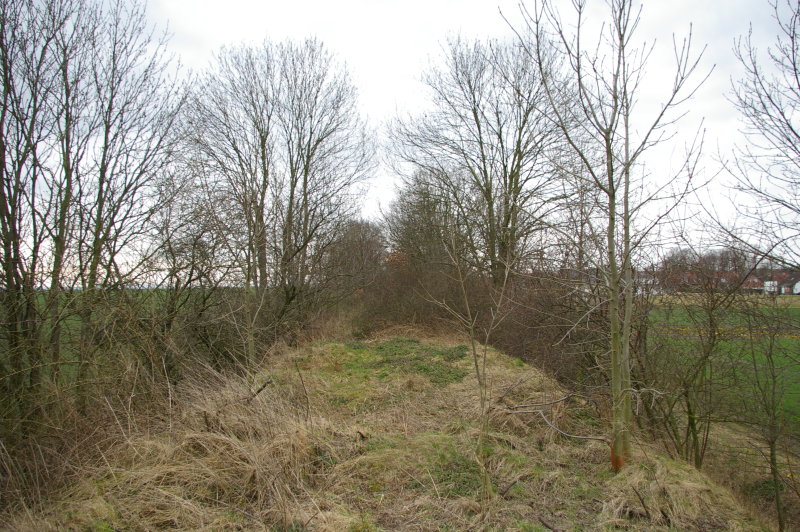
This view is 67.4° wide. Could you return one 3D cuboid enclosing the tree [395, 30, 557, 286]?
[{"bbox_3d":[3.200,-3.400,25.200,7.300,12.100,6.900,0,-2,0],"label":"tree"}]

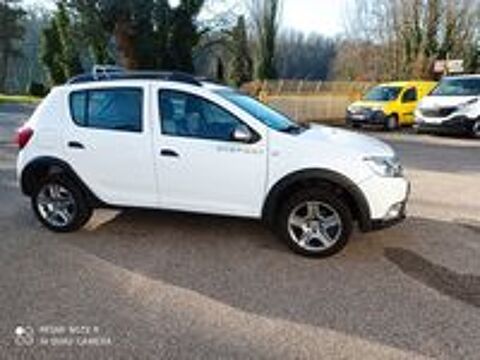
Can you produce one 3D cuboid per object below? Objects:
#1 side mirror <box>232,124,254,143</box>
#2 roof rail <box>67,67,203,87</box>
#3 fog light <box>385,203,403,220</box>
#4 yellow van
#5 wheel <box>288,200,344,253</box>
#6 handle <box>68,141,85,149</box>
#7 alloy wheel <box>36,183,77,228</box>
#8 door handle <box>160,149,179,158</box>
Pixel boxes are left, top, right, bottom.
[{"bbox_3d":[0.025,-0.380,3.263,0.150,0.145,0.210,3,13,13],"label":"side mirror"},{"bbox_3d":[-1.044,-0.981,3.750,1.430,0.115,0.080,3,13,13],"label":"roof rail"},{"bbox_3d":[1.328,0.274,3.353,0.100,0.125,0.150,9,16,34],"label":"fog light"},{"bbox_3d":[6.298,-2.952,15.284,4.220,1.820,1.830,-6,15,-27],"label":"yellow van"},{"bbox_3d":[0.672,0.384,3.455,0.445,0.445,0.180,3,13,13],"label":"wheel"},{"bbox_3d":[-1.568,-0.333,3.729,0.165,0.065,0.040,3,13,13],"label":"handle"},{"bbox_3d":[-1.851,0.234,4.017,0.445,0.445,0.180,3,13,13],"label":"alloy wheel"},{"bbox_3d":[-0.638,-0.239,3.526,0.170,0.065,0.040,3,13,13],"label":"door handle"}]

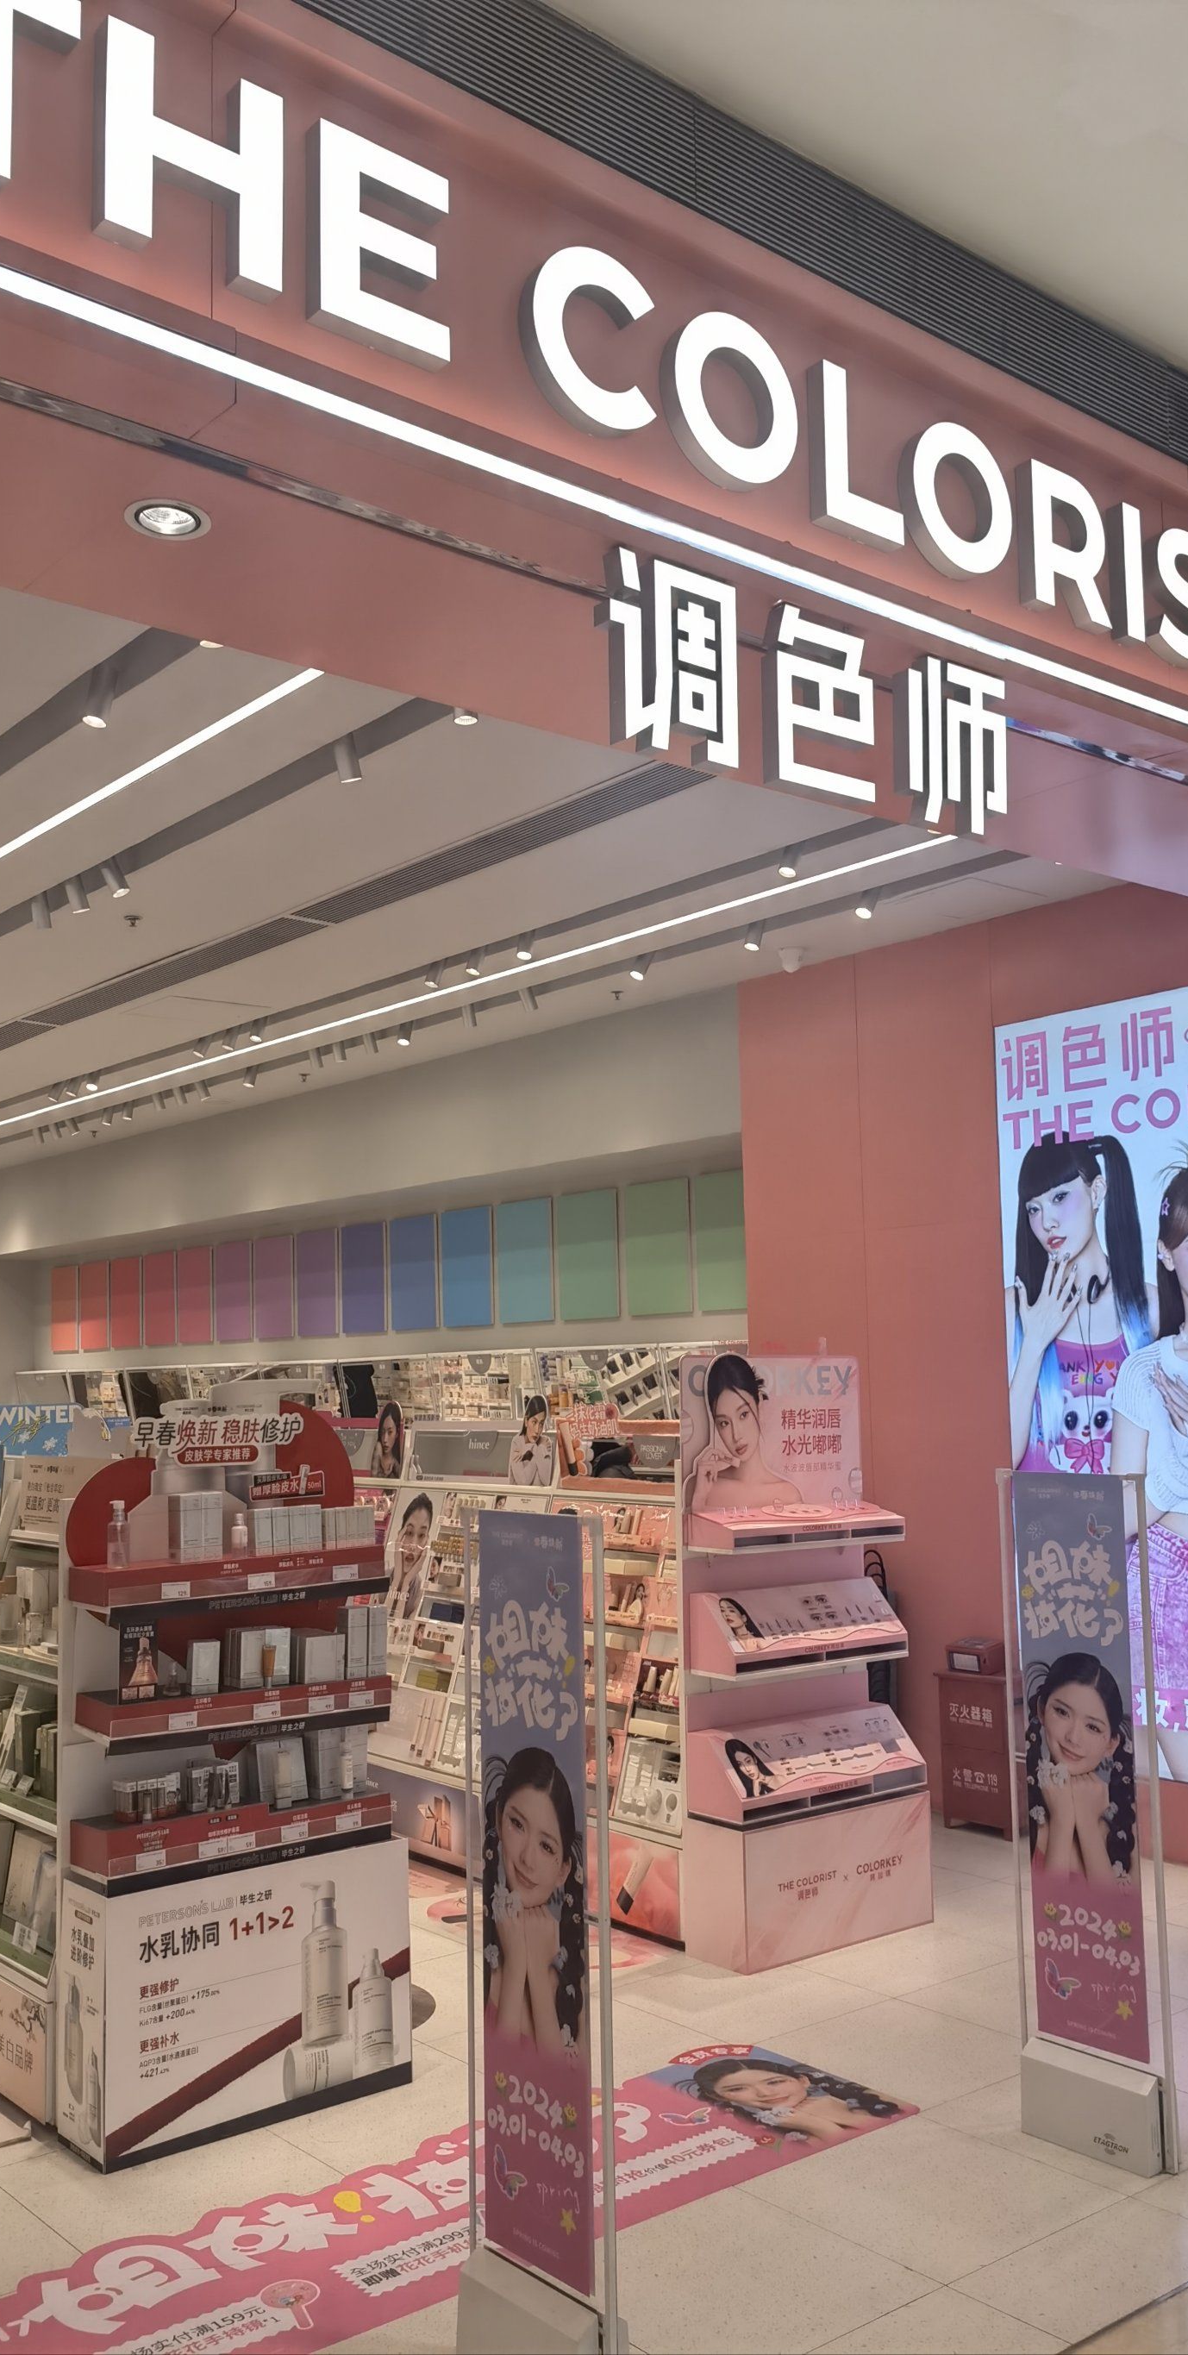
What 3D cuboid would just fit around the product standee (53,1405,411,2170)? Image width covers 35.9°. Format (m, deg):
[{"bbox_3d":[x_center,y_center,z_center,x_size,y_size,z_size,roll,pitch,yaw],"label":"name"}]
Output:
[{"bbox_3d":[-0.887,1.443,4.620,0.837,1.722,0.280,4,-8,-39],"label":"product standee"}]

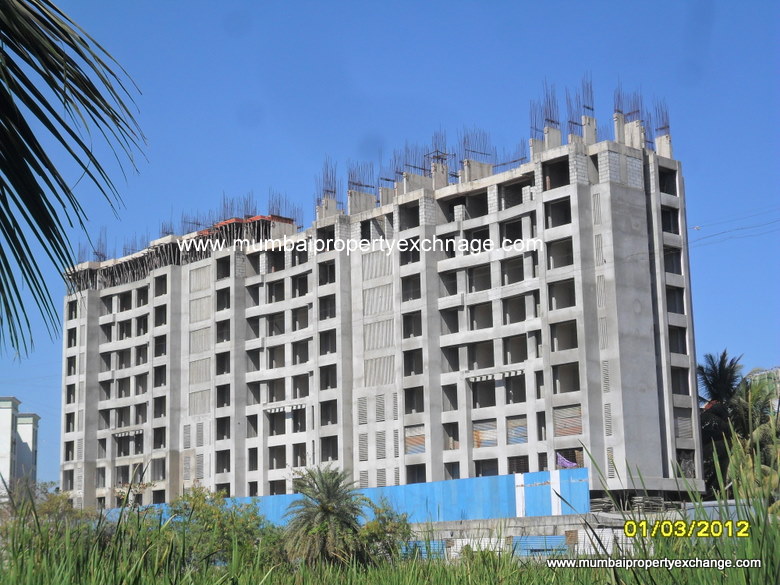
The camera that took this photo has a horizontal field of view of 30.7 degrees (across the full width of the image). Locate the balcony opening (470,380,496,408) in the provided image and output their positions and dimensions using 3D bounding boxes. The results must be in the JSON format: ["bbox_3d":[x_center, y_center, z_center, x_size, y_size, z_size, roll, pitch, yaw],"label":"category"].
[{"bbox_3d":[7.391,7.764,108.819,0.500,2.160,2.380,9,-15,-43],"label":"balcony opening"}]

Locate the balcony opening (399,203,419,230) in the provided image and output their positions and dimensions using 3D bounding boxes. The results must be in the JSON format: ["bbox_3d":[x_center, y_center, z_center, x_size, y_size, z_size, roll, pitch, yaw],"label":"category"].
[{"bbox_3d":[1.889,-6.014,112.863,0.900,2.120,2.170,9,-15,-42],"label":"balcony opening"}]

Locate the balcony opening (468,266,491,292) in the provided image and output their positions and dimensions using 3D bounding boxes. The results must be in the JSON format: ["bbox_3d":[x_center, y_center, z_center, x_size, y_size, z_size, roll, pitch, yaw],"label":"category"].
[{"bbox_3d":[7.021,-1.036,107.089,0.700,1.956,2.348,9,-15,-42],"label":"balcony opening"}]

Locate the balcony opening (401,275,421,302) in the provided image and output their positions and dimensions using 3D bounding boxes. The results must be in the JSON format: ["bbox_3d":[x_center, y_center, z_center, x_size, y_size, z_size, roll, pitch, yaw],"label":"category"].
[{"bbox_3d":[1.770,-0.309,109.324,0.450,1.982,2.185,9,-15,-42],"label":"balcony opening"}]

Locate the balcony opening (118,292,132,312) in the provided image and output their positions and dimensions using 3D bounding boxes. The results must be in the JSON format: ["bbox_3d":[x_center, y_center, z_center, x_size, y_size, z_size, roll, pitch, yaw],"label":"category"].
[{"bbox_3d":[-27.139,0.985,146.923,0.500,2.020,2.290,9,-15,-43],"label":"balcony opening"}]

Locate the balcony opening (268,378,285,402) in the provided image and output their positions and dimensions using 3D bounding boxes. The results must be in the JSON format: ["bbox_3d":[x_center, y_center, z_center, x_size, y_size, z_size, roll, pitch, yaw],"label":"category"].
[{"bbox_3d":[-9.680,8.514,123.611,0.350,1.927,2.358,9,-15,-42],"label":"balcony opening"}]

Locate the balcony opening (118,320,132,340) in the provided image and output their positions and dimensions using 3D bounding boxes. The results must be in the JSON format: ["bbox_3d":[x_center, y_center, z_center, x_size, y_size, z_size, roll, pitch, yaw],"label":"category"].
[{"bbox_3d":[-26.519,3.868,142.953,0.350,1.924,2.410,9,-15,-42],"label":"balcony opening"}]

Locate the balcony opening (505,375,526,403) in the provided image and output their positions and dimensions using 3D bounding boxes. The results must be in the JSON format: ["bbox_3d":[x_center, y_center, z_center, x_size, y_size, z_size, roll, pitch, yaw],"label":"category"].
[{"bbox_3d":[9.217,7.073,102.660,0.450,1.962,1.982,9,-15,-42],"label":"balcony opening"}]

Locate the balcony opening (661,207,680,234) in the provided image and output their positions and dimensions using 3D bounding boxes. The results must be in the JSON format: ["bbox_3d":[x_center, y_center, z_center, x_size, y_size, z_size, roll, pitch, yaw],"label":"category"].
[{"bbox_3d":[20.775,-5.306,105.636,2.077,1.992,0.300,9,-15,-42],"label":"balcony opening"}]

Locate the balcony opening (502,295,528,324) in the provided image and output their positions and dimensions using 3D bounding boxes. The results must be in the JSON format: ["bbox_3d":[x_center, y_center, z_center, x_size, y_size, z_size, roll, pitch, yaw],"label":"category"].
[{"bbox_3d":[9.215,1.326,103.921,0.350,1.959,2.224,9,-15,-42],"label":"balcony opening"}]

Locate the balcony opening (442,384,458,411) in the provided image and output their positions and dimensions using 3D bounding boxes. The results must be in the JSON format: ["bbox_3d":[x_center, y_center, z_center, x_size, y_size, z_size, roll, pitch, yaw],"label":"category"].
[{"bbox_3d":[4.876,8.276,110.780,0.500,2.040,1.630,9,-15,-43],"label":"balcony opening"}]

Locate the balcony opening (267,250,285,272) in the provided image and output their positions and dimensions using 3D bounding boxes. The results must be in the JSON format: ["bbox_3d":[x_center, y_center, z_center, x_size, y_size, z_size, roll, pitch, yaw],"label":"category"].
[{"bbox_3d":[-9.853,-2.835,127.336,0.800,2.180,2.516,9,-15,-42],"label":"balcony opening"}]

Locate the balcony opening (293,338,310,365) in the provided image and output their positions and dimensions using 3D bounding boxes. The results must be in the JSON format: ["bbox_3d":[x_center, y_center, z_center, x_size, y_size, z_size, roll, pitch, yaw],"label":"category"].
[{"bbox_3d":[-7.509,5.125,120.775,0.450,1.991,2.223,9,-15,-42],"label":"balcony opening"}]

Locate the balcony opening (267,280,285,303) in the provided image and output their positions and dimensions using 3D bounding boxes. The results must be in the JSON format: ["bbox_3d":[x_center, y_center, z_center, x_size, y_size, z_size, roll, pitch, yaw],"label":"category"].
[{"bbox_3d":[-9.828,-0.050,124.219,0.450,1.972,2.417,9,-15,-42],"label":"balcony opening"}]

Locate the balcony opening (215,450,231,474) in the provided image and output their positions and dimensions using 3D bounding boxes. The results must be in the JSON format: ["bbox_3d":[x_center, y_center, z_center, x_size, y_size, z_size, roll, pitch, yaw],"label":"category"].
[{"bbox_3d":[-15.021,15.442,129.289,0.300,2.009,2.094,9,-15,-42],"label":"balcony opening"}]

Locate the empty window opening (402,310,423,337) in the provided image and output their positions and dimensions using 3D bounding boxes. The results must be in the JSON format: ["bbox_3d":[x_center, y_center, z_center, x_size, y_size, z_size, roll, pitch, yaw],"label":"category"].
[{"bbox_3d":[1.901,2.644,112.702,0.300,2.009,2.149,9,-15,-42],"label":"empty window opening"}]

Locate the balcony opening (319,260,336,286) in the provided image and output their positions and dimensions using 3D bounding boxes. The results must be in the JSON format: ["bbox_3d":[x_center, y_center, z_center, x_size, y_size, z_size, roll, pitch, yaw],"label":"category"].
[{"bbox_3d":[-5.231,-1.627,121.311,0.300,2.009,2.103,9,-15,-42],"label":"balcony opening"}]

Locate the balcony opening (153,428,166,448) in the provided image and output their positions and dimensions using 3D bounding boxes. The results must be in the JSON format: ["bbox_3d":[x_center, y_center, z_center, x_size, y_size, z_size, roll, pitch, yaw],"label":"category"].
[{"bbox_3d":[-22.020,14.069,137.143,0.500,2.040,1.970,9,-15,-43],"label":"balcony opening"}]

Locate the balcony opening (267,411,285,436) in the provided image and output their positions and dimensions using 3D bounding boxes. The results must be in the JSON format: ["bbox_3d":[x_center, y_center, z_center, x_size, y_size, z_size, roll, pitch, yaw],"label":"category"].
[{"bbox_3d":[-9.866,11.796,127.185,0.500,2.060,2.240,9,-15,-43],"label":"balcony opening"}]

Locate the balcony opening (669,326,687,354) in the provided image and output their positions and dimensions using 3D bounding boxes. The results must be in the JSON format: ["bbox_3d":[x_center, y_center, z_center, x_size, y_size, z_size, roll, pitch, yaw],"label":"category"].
[{"bbox_3d":[20.846,3.564,103.747,1.960,1.960,0.500,8,-14,-40],"label":"balcony opening"}]

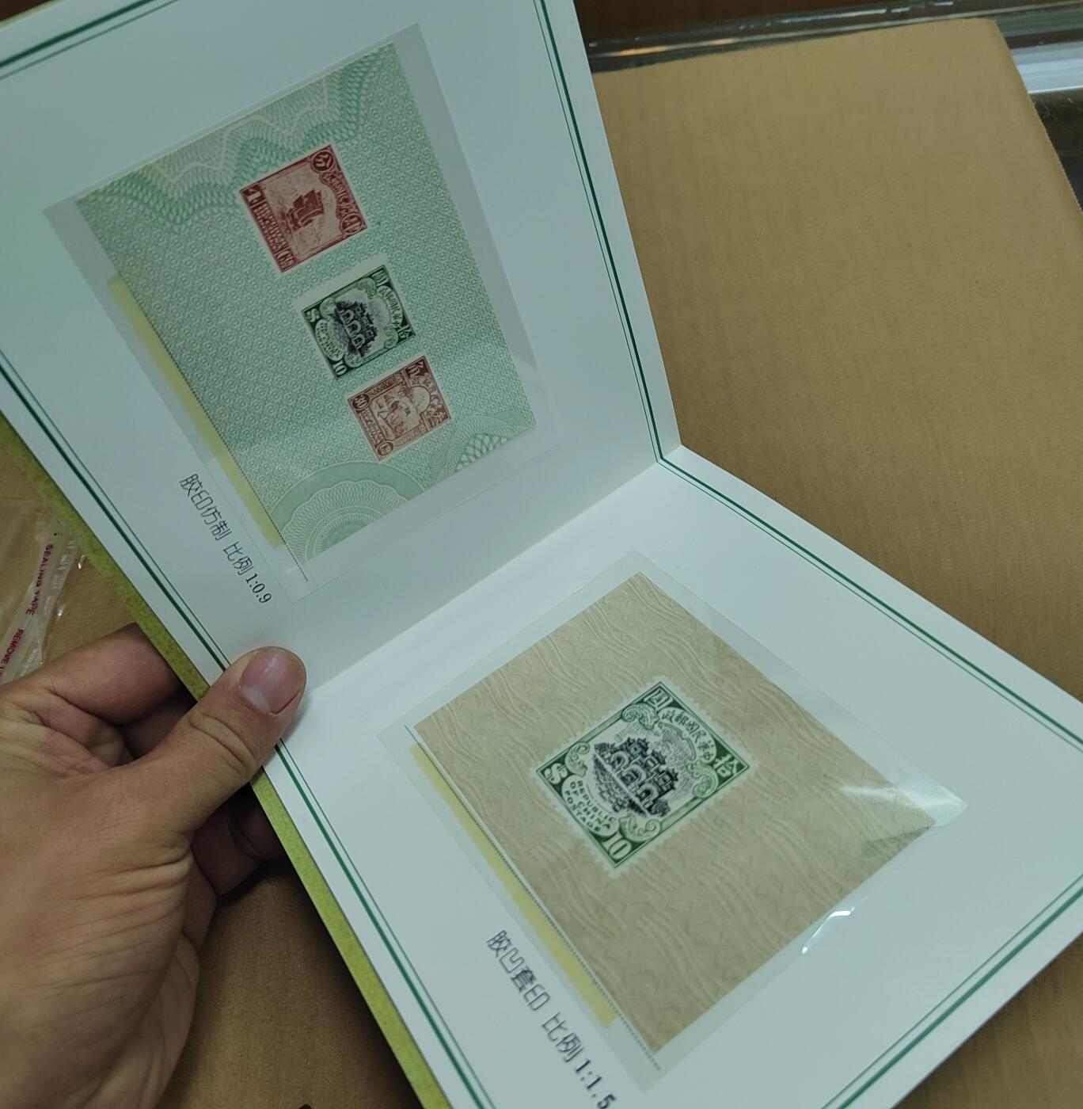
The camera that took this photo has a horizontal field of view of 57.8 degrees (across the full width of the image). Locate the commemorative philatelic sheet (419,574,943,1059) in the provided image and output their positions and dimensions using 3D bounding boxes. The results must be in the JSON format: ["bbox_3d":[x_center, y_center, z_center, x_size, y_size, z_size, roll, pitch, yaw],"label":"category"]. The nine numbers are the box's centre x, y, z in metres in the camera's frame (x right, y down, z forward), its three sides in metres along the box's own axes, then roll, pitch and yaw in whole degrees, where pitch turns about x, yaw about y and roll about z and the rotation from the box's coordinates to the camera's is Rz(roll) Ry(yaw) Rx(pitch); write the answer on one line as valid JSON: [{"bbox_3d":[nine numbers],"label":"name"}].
[{"bbox_3d":[0.023,0.047,0.218,0.070,0.001,0.098,-33,44,-14],"label":"commemorative philatelic sheet"}]

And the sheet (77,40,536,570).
[{"bbox_3d":[-0.044,-0.051,0.221,0.070,0.096,0.001,-33,40,-14],"label":"sheet"}]

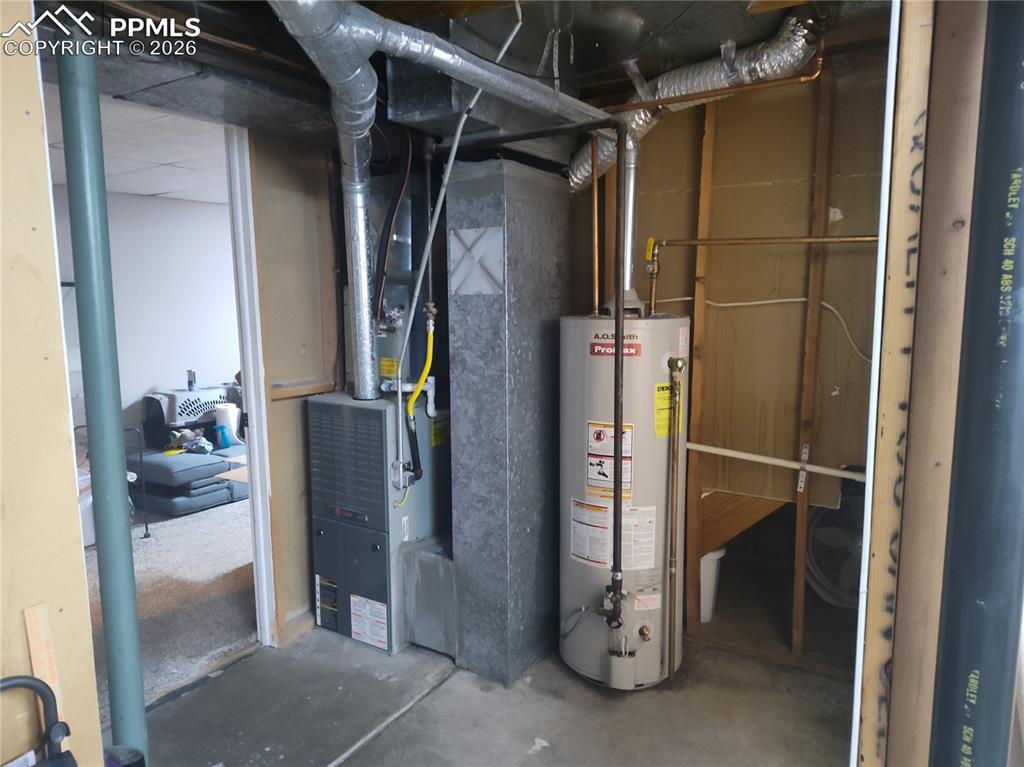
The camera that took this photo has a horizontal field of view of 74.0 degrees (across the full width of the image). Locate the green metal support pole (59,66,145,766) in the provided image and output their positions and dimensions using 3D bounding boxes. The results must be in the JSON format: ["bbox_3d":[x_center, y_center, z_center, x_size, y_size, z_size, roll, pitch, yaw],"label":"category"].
[{"bbox_3d":[-1.167,0.129,1.955,0.089,2.150,0.089,4,9,32],"label":"green metal support pole"}]

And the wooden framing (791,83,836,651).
[{"bbox_3d":[1.120,-0.048,2.534,0.038,2.230,0.089,4,9,32],"label":"wooden framing"}]

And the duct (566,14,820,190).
[{"bbox_3d":[0.591,-0.988,2.508,0.970,0.450,0.190,4,9,32],"label":"duct"}]

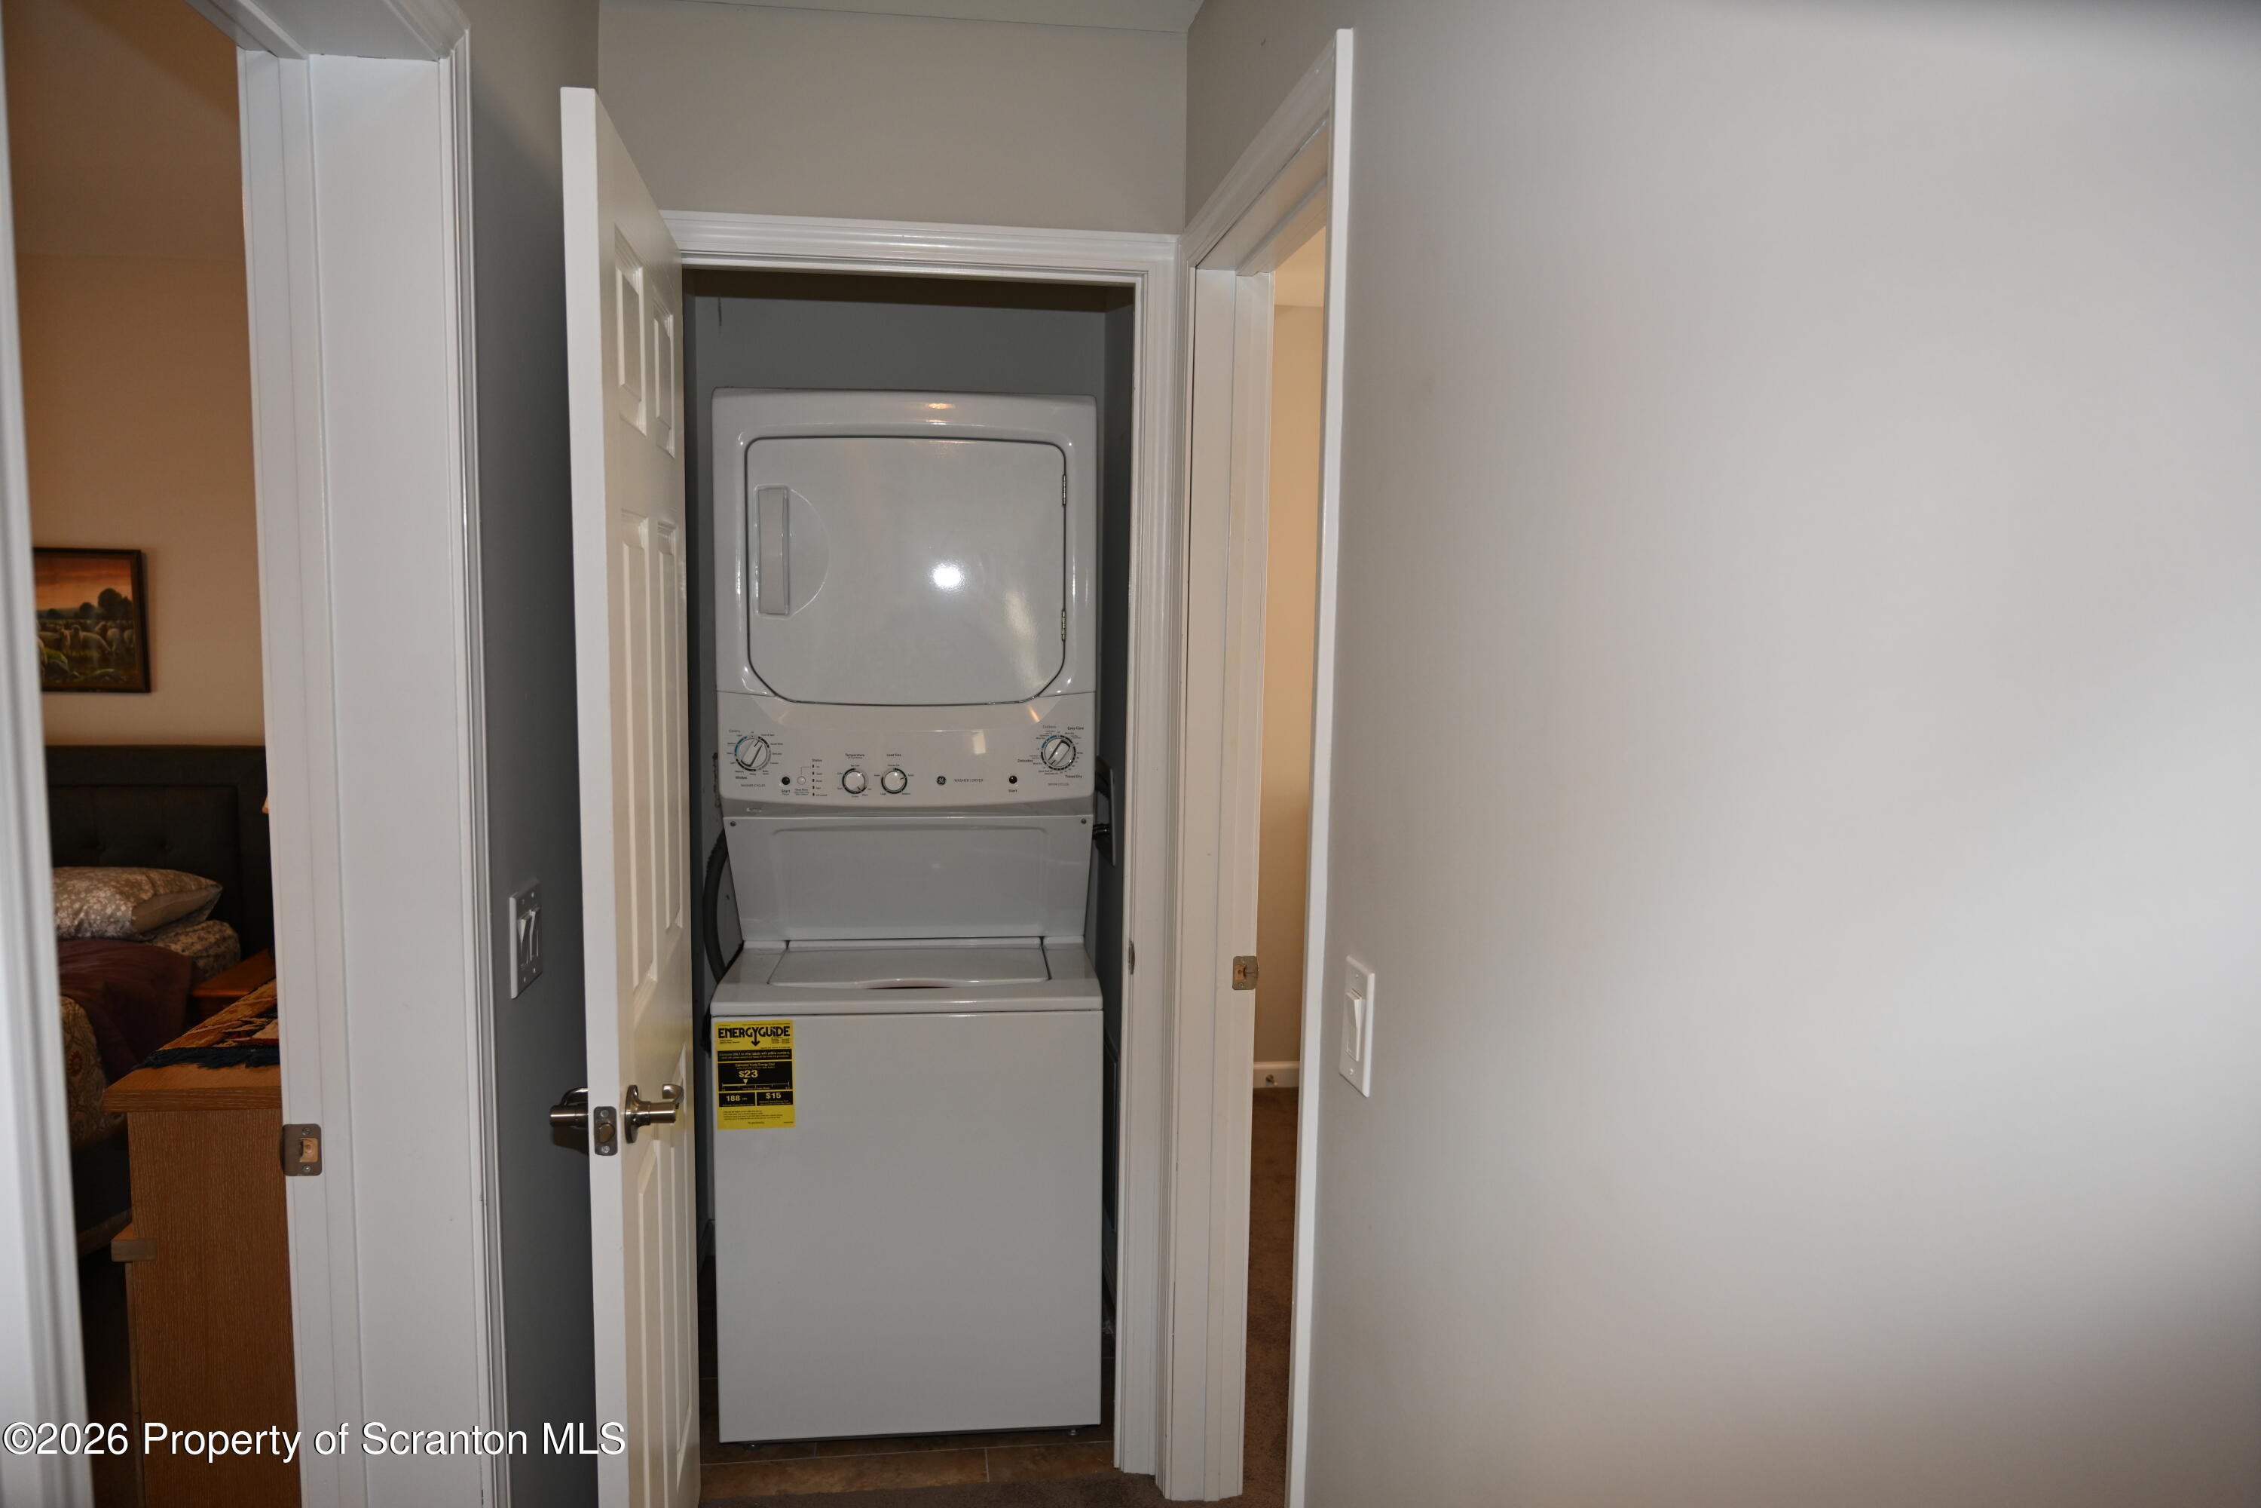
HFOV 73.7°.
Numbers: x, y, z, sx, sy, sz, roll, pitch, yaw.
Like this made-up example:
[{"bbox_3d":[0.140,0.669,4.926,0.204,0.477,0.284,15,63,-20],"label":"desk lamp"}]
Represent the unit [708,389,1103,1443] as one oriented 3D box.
[{"bbox_3d":[-0.422,0.276,3.005,0.682,1.895,0.775,0,7,-6],"label":"unit"}]

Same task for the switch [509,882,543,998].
[{"bbox_3d":[-0.754,0.232,1.895,0.013,0.123,0.120,0,7,-8],"label":"switch"}]

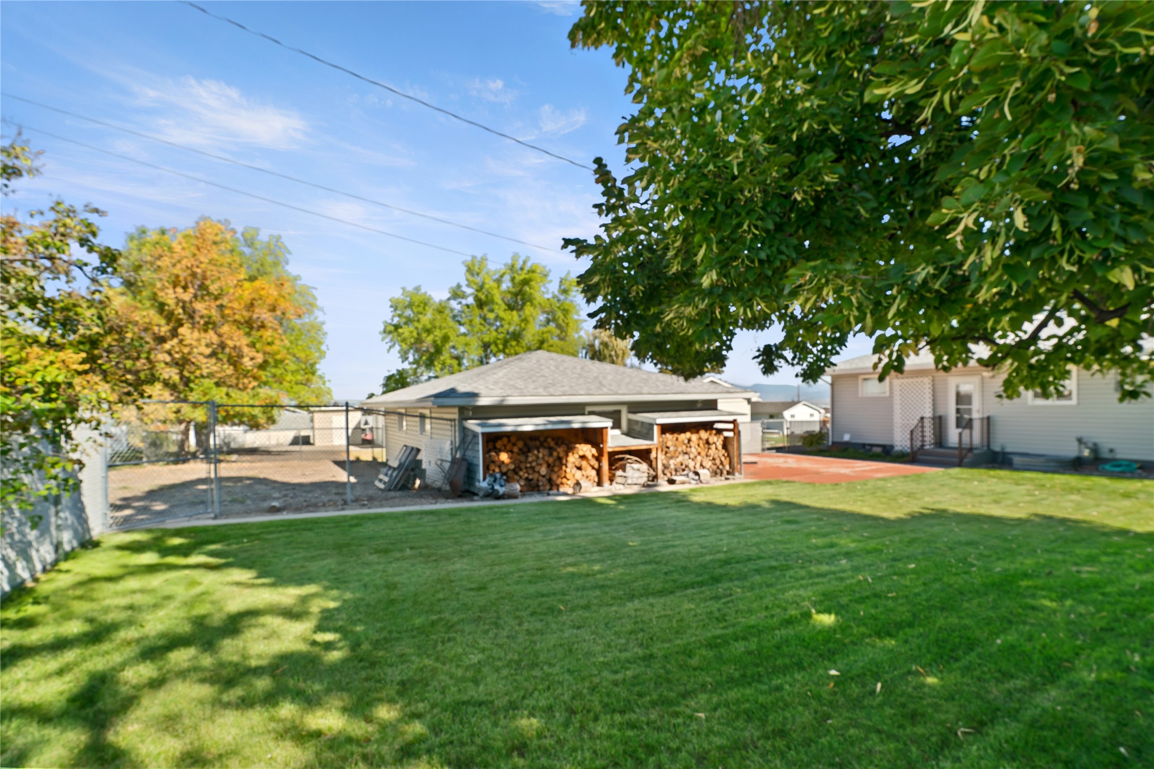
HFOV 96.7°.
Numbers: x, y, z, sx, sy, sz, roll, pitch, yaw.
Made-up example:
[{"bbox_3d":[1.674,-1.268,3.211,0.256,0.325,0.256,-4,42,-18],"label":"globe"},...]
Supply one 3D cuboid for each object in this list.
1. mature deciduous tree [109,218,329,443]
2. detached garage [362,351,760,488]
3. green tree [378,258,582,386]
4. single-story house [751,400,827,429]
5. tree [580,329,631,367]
[{"bbox_3d":[-15.400,-2.100,22.500,8.600,10.200,8.600,-1,-2,0],"label":"mature deciduous tree"},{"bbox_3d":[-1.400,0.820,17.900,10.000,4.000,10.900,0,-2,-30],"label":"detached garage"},{"bbox_3d":[-6.100,-2.400,34.000,12.800,12.400,12.000,-1,-2,0],"label":"green tree"},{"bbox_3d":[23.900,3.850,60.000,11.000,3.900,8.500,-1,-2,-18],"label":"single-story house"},{"bbox_3d":[2.500,-0.350,50.000,6.800,10.200,6.800,-1,-2,0],"label":"tree"}]

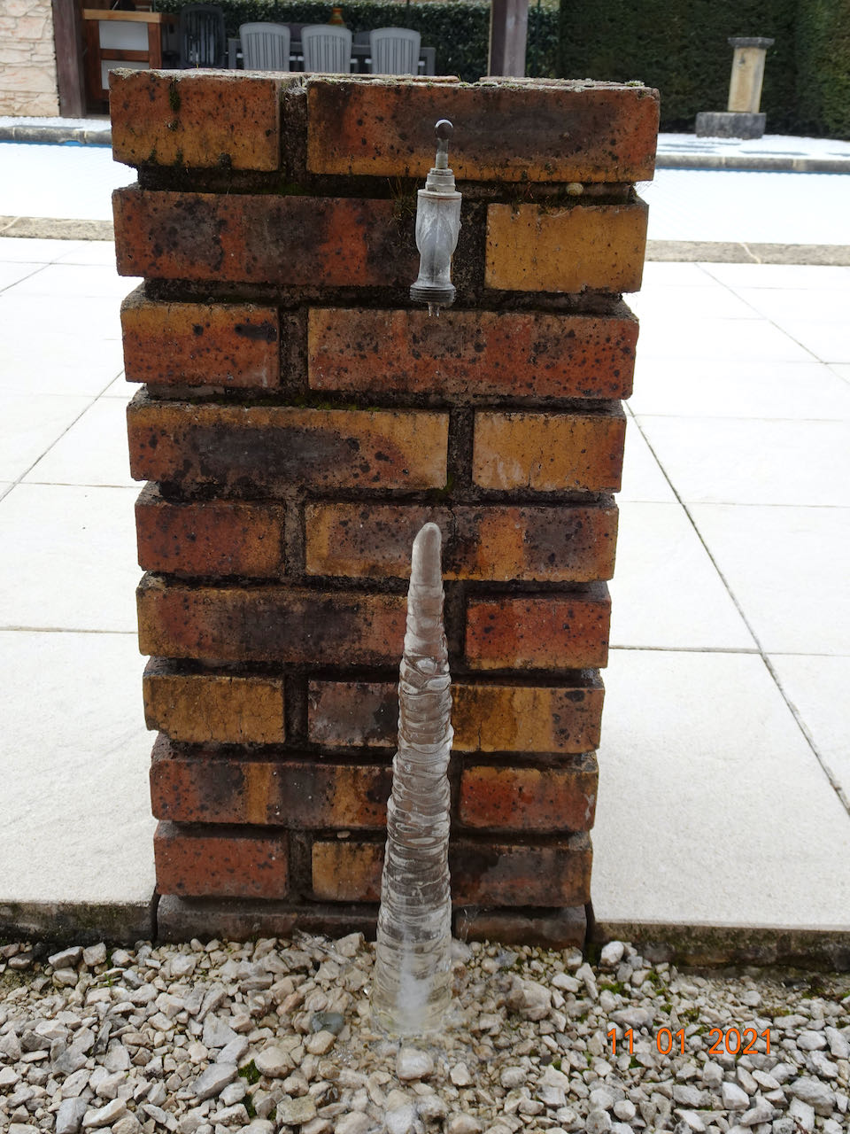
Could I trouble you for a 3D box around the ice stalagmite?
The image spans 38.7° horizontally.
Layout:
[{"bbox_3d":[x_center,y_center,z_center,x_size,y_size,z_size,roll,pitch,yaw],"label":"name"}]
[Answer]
[{"bbox_3d":[-0.004,0.154,0.851,0.064,0.393,0.063,1,22,-1],"label":"ice stalagmite"}]

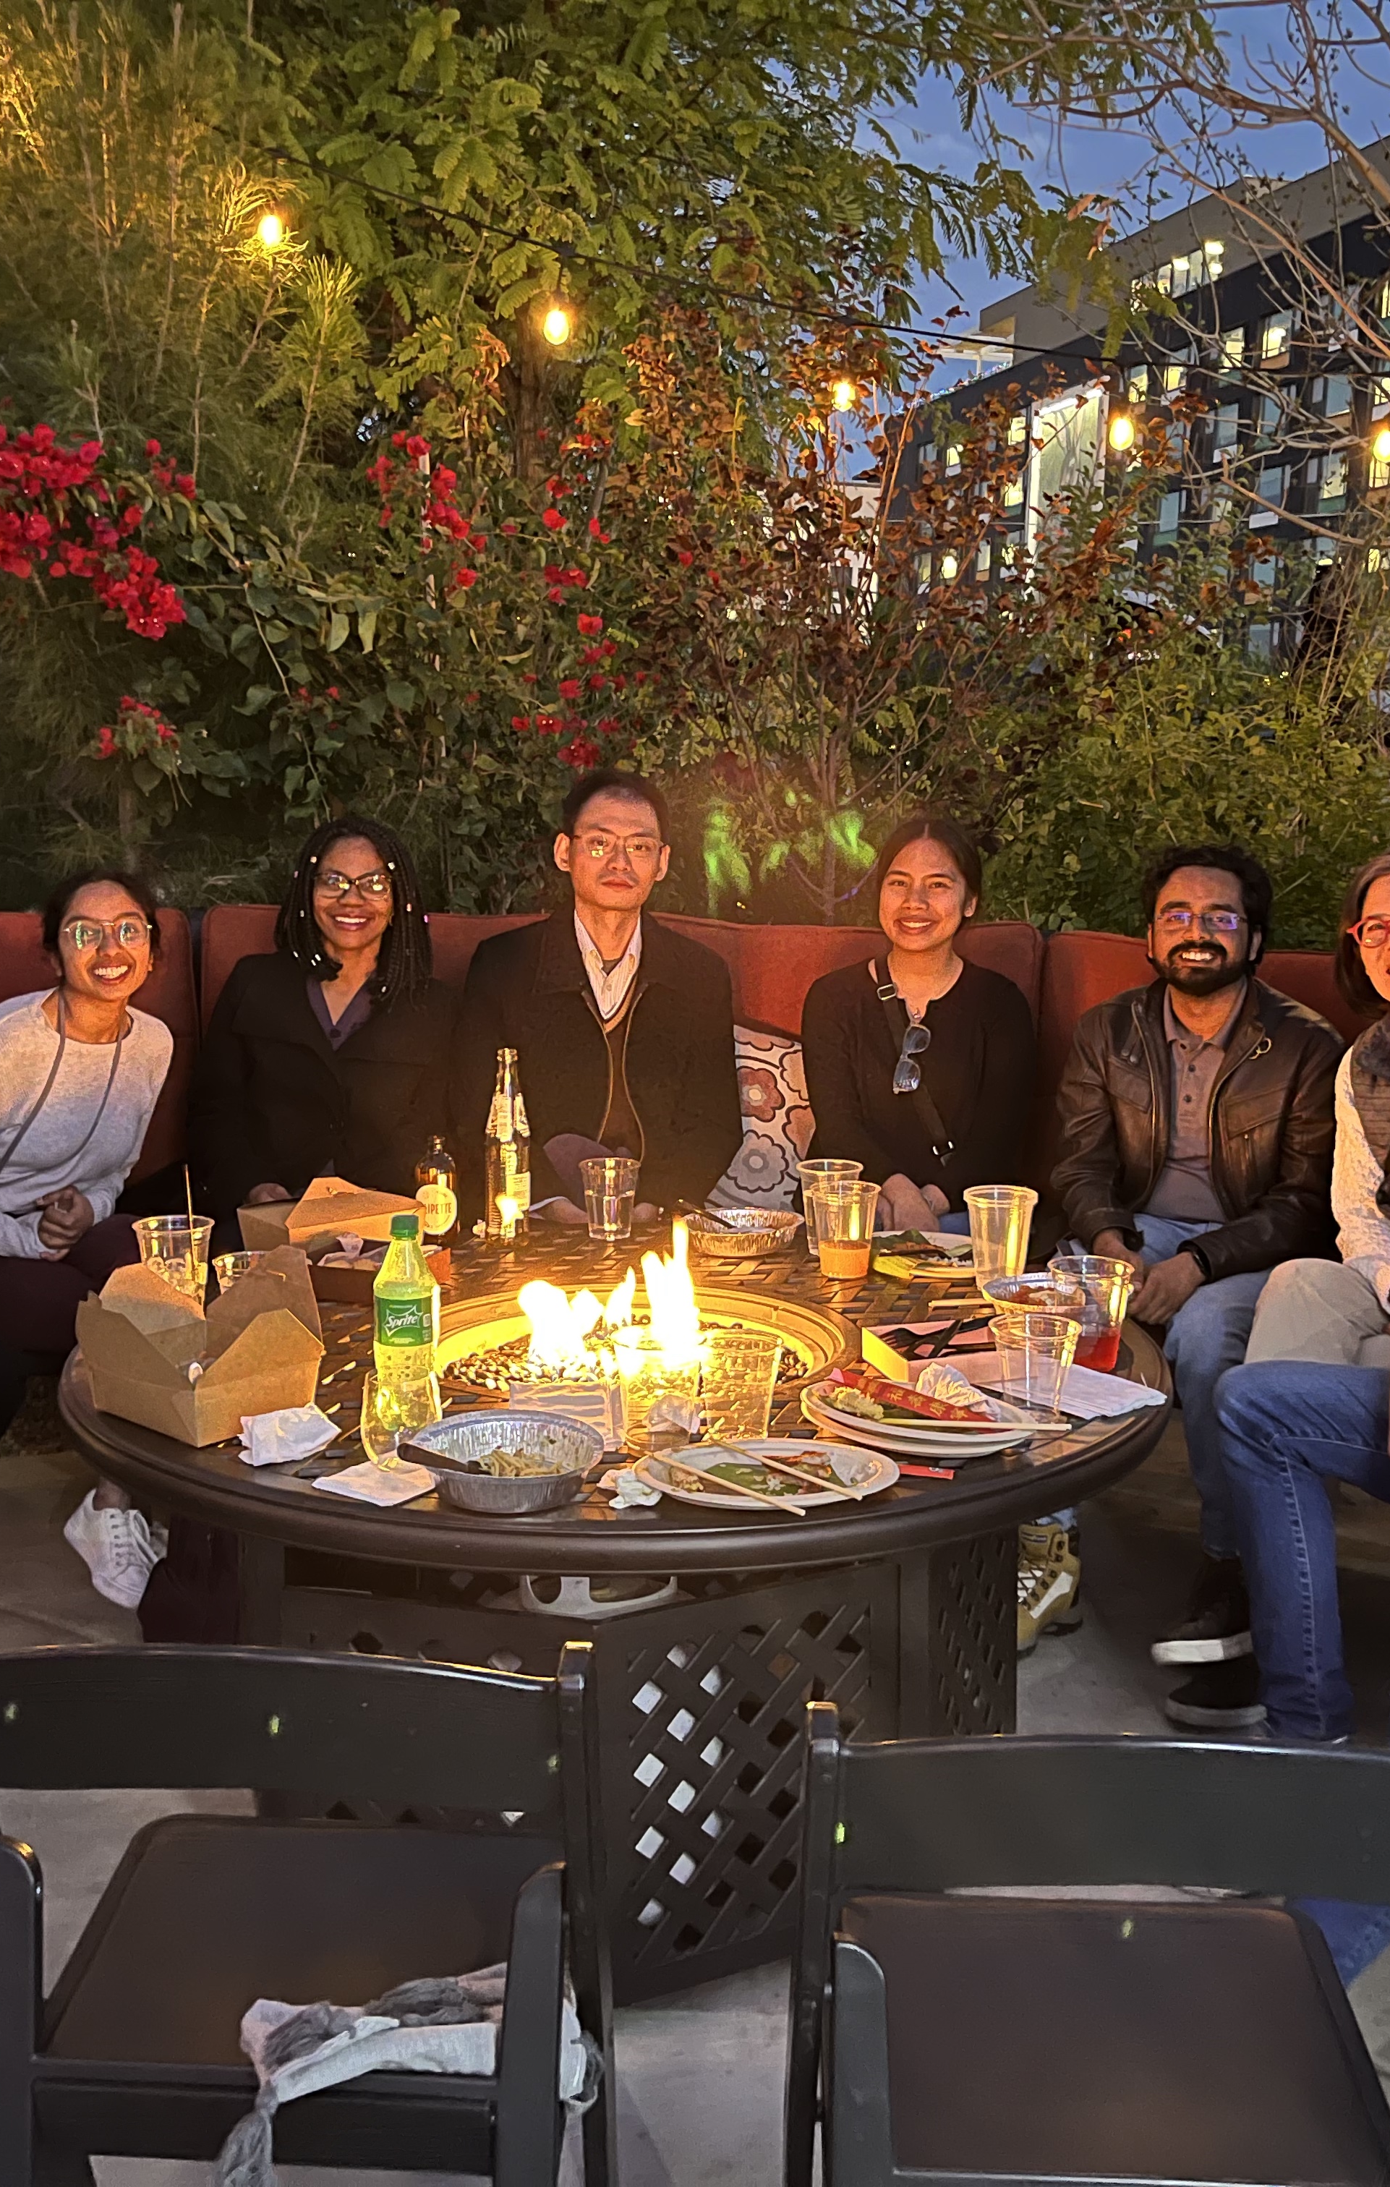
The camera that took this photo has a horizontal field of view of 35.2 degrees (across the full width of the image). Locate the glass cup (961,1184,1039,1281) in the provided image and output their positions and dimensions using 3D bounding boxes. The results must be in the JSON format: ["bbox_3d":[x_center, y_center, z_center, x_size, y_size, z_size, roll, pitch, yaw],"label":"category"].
[{"bbox_3d":[0.416,0.200,2.992,0.100,0.129,0.100,2,9,8],"label":"glass cup"}]

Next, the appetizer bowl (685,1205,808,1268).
[{"bbox_3d":[0.069,0.200,3.048,0.168,0.043,0.168,1,9,0],"label":"appetizer bowl"}]

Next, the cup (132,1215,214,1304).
[{"bbox_3d":[-0.665,0.229,2.805,0.105,0.124,0.105,-2,10,-13],"label":"cup"}]

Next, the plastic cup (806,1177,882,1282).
[{"bbox_3d":[0.197,0.184,2.924,0.098,0.120,0.098,1,9,0],"label":"plastic cup"}]

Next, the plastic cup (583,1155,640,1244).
[{"bbox_3d":[-0.126,0.158,3.285,0.088,0.113,0.088,0,9,-2],"label":"plastic cup"}]

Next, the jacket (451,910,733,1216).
[{"bbox_3d":[-0.150,-0.022,3.453,0.460,0.550,0.350,1,9,-2],"label":"jacket"}]

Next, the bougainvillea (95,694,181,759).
[{"bbox_3d":[-1.077,-0.711,4.244,0.170,0.130,0.140,-1,10,-14],"label":"bougainvillea"}]

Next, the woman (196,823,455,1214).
[{"bbox_3d":[-0.593,0.134,3.702,0.500,1.182,0.760,-2,10,-12],"label":"woman"}]

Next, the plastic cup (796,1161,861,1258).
[{"bbox_3d":[0.196,0.170,3.175,0.094,0.128,0.094,1,9,4],"label":"plastic cup"}]

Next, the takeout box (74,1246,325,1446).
[{"bbox_3d":[-0.515,0.262,2.310,0.200,0.140,0.200,9,12,41],"label":"takeout box"}]

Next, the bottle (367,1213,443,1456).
[{"bbox_3d":[-0.313,0.249,2.369,0.062,0.228,0.062,-1,9,-8],"label":"bottle"}]

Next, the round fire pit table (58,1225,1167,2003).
[{"bbox_3d":[-0.092,0.597,2.749,1.330,0.580,1.330,0,9,0],"label":"round fire pit table"}]

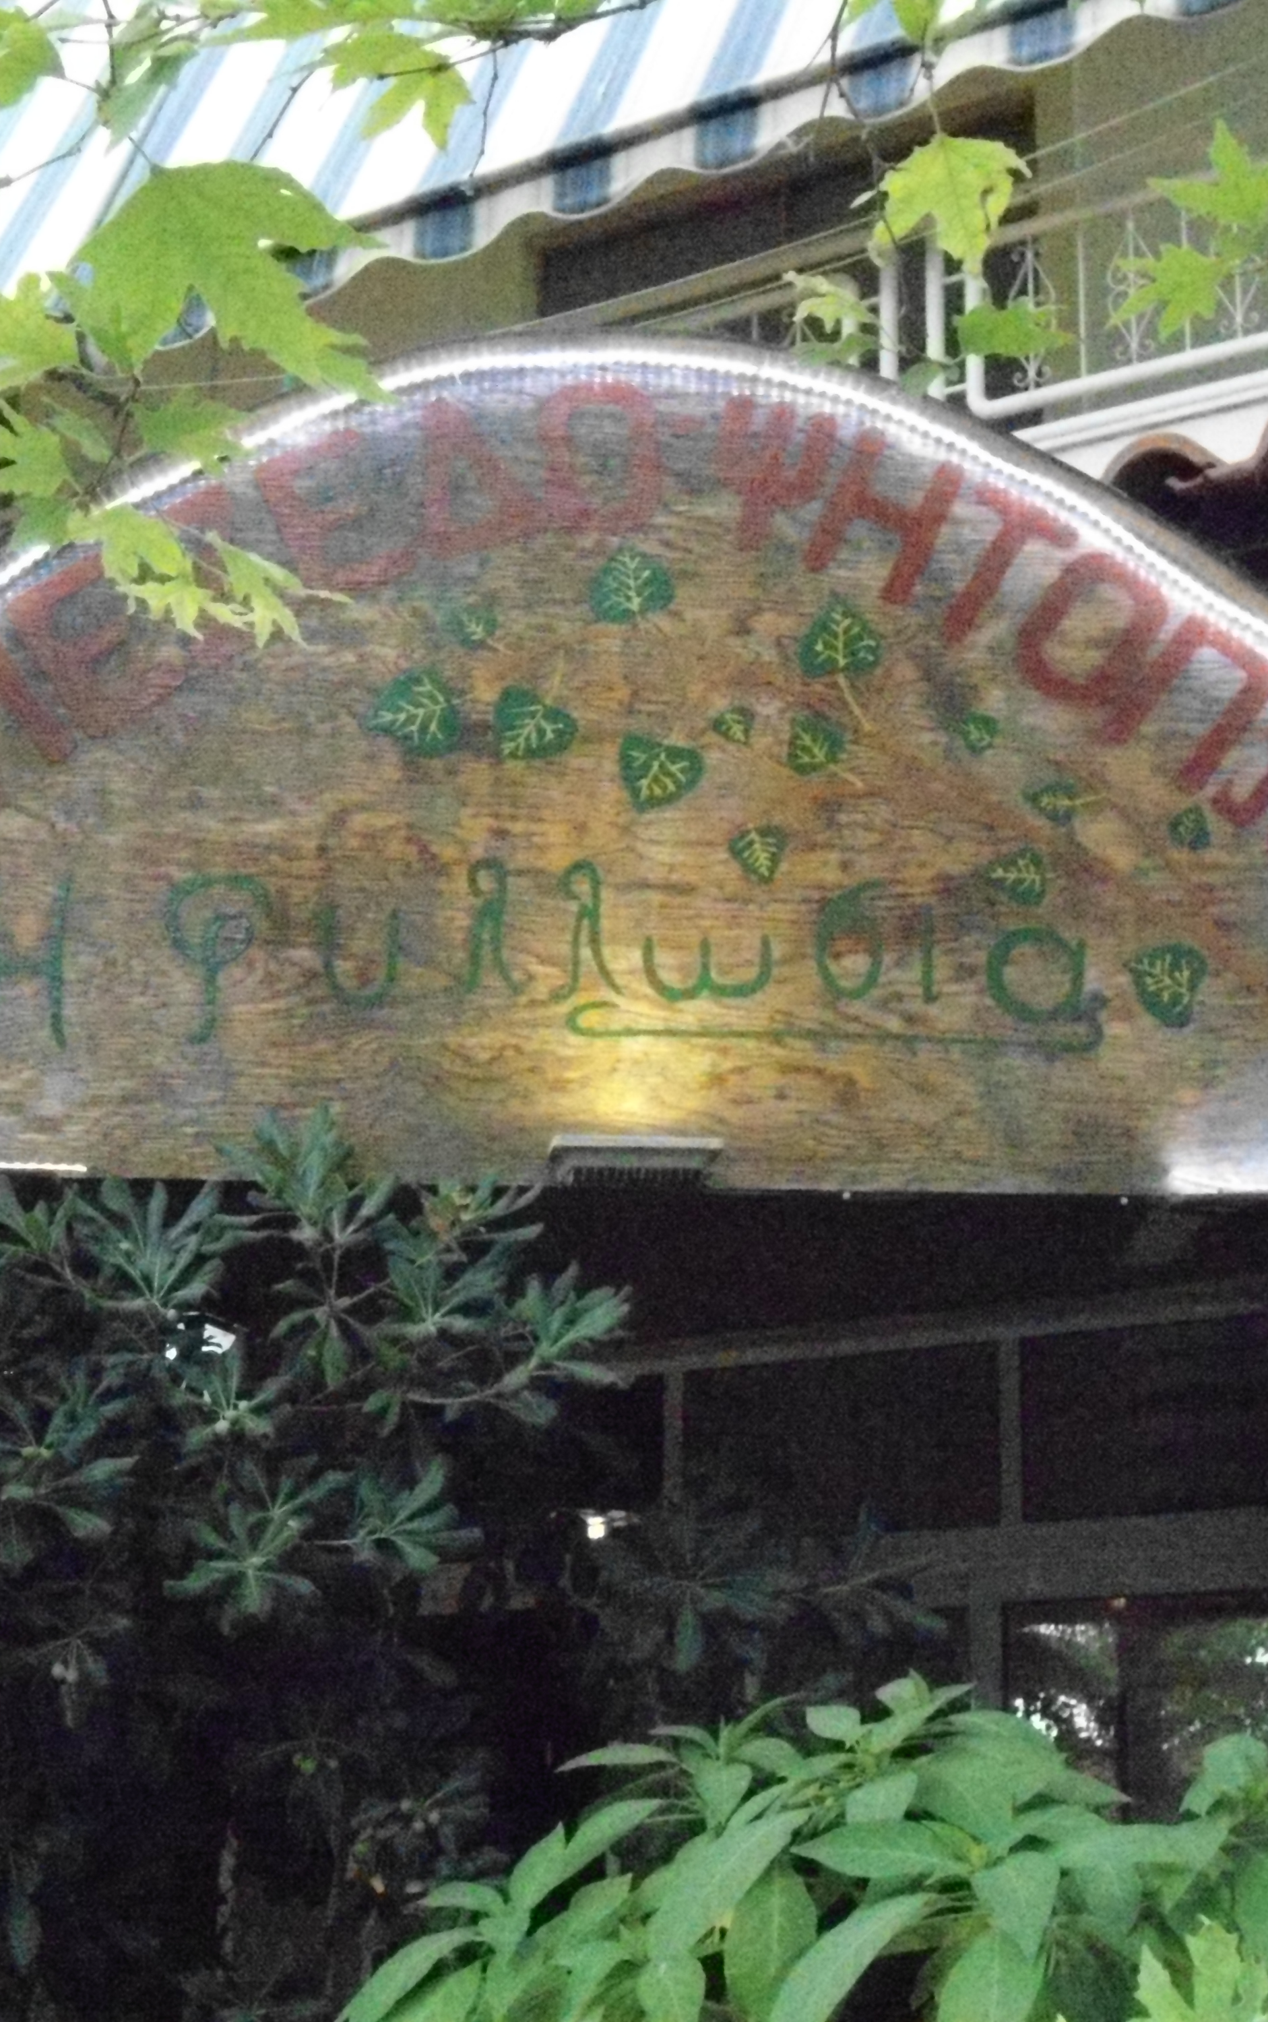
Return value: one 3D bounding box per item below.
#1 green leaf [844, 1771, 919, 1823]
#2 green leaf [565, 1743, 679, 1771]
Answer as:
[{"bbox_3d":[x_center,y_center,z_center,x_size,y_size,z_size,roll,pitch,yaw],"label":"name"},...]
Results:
[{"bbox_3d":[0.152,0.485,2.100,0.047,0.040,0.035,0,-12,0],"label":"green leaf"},{"bbox_3d":[-0.007,0.468,2.150,0.075,0.019,0.035,0,-12,0],"label":"green leaf"}]

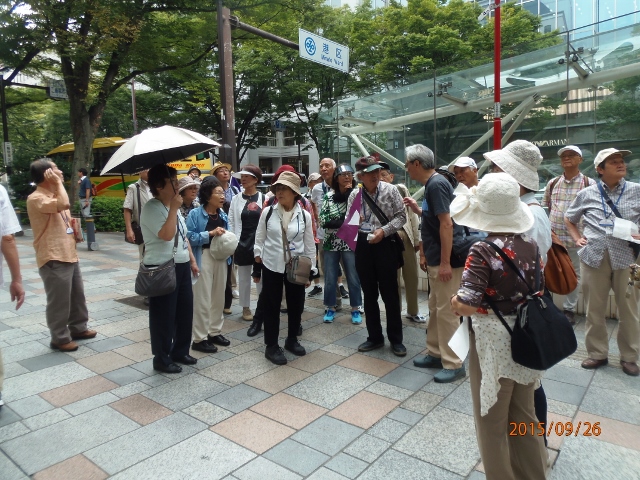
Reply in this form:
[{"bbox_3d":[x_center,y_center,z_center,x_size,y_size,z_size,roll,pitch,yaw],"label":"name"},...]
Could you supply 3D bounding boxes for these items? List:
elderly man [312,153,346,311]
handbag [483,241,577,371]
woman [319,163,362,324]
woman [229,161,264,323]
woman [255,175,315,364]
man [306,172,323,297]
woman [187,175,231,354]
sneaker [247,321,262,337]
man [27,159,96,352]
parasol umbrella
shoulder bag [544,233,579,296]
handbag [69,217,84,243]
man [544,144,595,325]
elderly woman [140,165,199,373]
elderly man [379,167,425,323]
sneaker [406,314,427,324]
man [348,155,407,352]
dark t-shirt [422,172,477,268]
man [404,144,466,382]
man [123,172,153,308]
[{"bbox_3d":[0.140,-0.067,5.317,0.500,1.730,0.340,0,6,11],"label":"elderly man"},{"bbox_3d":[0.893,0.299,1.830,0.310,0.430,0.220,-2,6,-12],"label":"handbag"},{"bbox_3d":[0.212,0.020,4.580,0.500,1.620,0.360,-1,6,-5],"label":"woman"},{"bbox_3d":[-0.761,0.021,4.720,0.470,1.630,0.320,-2,6,-13],"label":"woman"},{"bbox_3d":[-0.294,0.220,3.680,0.510,1.560,0.340,-2,6,-9],"label":"woman"},{"bbox_3d":[0.048,-0.044,5.723,0.500,1.610,0.340,-1,6,-6],"label":"man"},{"bbox_3d":[-0.990,0.196,3.898,0.360,1.510,0.440,4,7,41],"label":"woman"},{"bbox_3d":[-0.616,0.847,4.270,0.100,0.120,0.260,2,6,27],"label":"sneaker"},{"bbox_3d":[-2.356,0.116,4.039,0.470,1.680,0.480,-2,6,-11],"label":"man"},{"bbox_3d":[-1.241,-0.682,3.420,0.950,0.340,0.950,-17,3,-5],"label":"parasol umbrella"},{"bbox_3d":[1.295,0.122,2.400,0.240,0.340,0.150,-5,7,-37],"label":"shoulder bag"},{"bbox_3d":[-2.319,-0.090,4.200,0.250,0.280,0.130,-3,6,-20],"label":"handbag"},{"bbox_3d":[2.475,-0.053,4.420,0.510,1.730,0.320,1,6,23],"label":"man"},{"bbox_3d":[-1.187,0.211,3.500,0.400,1.580,0.450,1,6,23],"label":"elderly woman"},{"bbox_3d":[0.881,0.015,4.720,0.520,1.660,0.360,-1,6,-6],"label":"elderly man"},{"bbox_3d":[1.005,0.823,4.620,0.270,0.110,0.100,3,7,37],"label":"sneaker"},{"bbox_3d":[0.485,0.119,3.751,0.530,1.650,0.400,0,6,9],"label":"man"},{"bbox_3d":[0.904,-0.134,3.220,0.360,0.680,0.470,-1,6,-3],"label":"dark t-shirt"},{"bbox_3d":[0.843,0.157,3.260,0.440,1.660,0.490,-1,6,-3],"label":"man"},{"bbox_3d":[-2.144,-0.059,5.420,0.500,1.660,0.340,-3,6,-18],"label":"man"}]

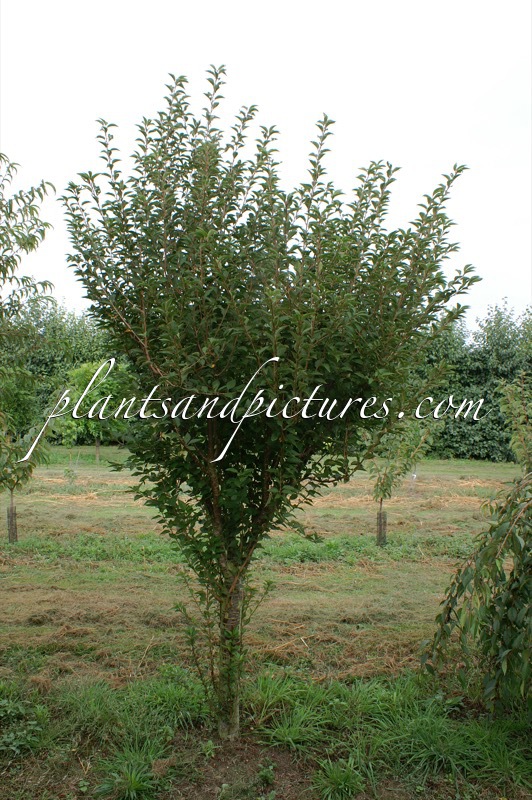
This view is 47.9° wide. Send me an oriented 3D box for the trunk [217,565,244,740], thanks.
[{"bbox_3d":[-0.188,1.338,3.170,0.135,0.910,0.130,0,-3,0],"label":"trunk"}]

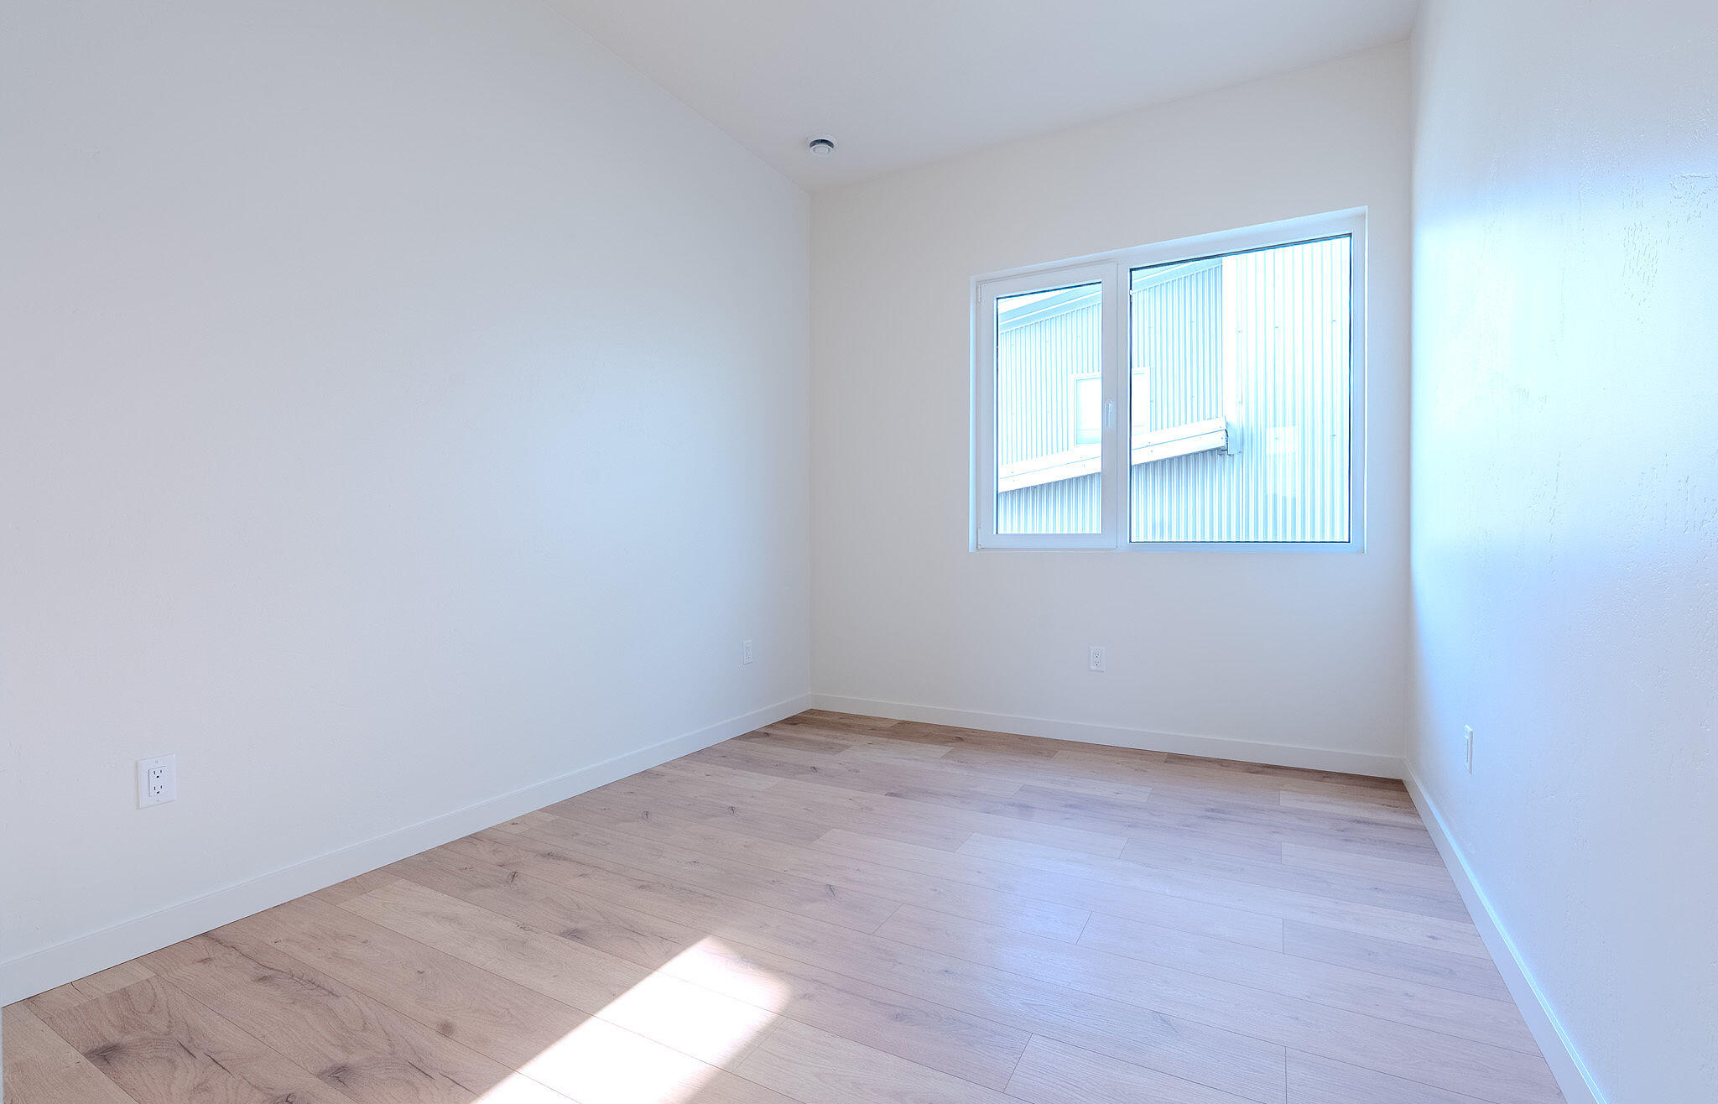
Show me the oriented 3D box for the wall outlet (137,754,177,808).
[{"bbox_3d":[-1.737,0.567,1.891,0.010,0.117,0.073,0,1,29],"label":"wall outlet"}]

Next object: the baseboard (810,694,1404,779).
[{"bbox_3d":[0.984,0.891,3.853,2.889,0.093,0.013,0,1,29],"label":"baseboard"}]

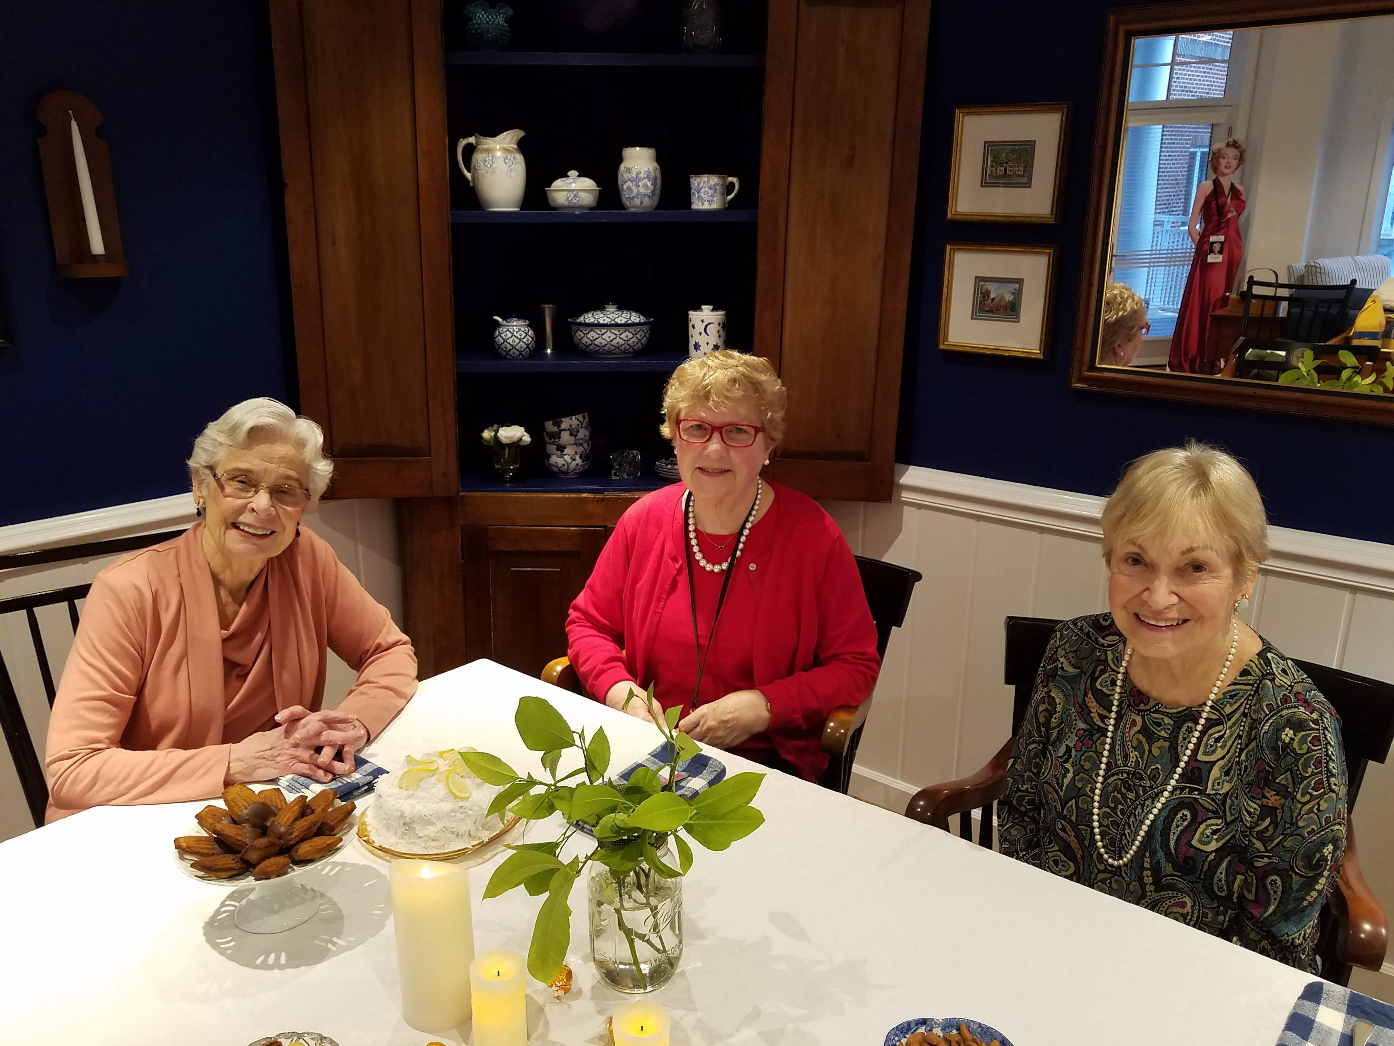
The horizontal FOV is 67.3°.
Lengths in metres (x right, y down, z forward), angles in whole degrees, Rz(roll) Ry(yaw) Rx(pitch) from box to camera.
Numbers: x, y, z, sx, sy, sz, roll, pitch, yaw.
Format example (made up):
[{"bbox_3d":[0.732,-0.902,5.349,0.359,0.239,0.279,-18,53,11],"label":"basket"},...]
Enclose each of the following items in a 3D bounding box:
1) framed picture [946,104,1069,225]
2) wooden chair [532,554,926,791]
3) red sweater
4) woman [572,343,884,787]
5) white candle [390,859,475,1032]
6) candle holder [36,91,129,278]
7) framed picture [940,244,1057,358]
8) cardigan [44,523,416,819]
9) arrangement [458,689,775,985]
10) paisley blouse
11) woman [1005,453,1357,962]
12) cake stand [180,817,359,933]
[{"bbox_3d":[0.639,-0.738,2.158,0.238,0.224,0.022,13,20,36],"label":"framed picture"},{"bbox_3d":[0.060,0.523,2.060,0.600,0.870,0.560,8,17,22],"label":"wooden chair"},{"bbox_3d":[0.034,0.227,1.768,0.490,0.580,0.360,8,16,22],"label":"red sweater"},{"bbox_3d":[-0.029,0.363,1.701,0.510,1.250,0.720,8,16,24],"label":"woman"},{"bbox_3d":[-0.254,0.404,1.019,0.075,0.155,0.075,1,16,0],"label":"white candle"},{"bbox_3d":[-1.058,-0.586,1.822,0.088,0.315,0.118,14,20,40],"label":"candle holder"},{"bbox_3d":[0.638,-0.474,2.229,0.239,0.223,0.022,13,20,36],"label":"framed picture"},{"bbox_3d":[-0.698,0.299,1.528,0.490,0.540,0.400,-12,20,-41],"label":"cardigan"},{"bbox_3d":[-0.072,0.287,0.993,0.300,0.300,0.270,1,15,0],"label":"arrangement"},{"bbox_3d":[0.575,0.398,1.298,0.430,0.570,0.350,12,18,35],"label":"paisley blouse"},{"bbox_3d":[0.606,0.504,1.435,0.470,1.270,0.670,10,18,28],"label":"woman"},{"bbox_3d":[-0.470,0.389,1.167,0.184,0.095,0.184,1,16,0],"label":"cake stand"}]

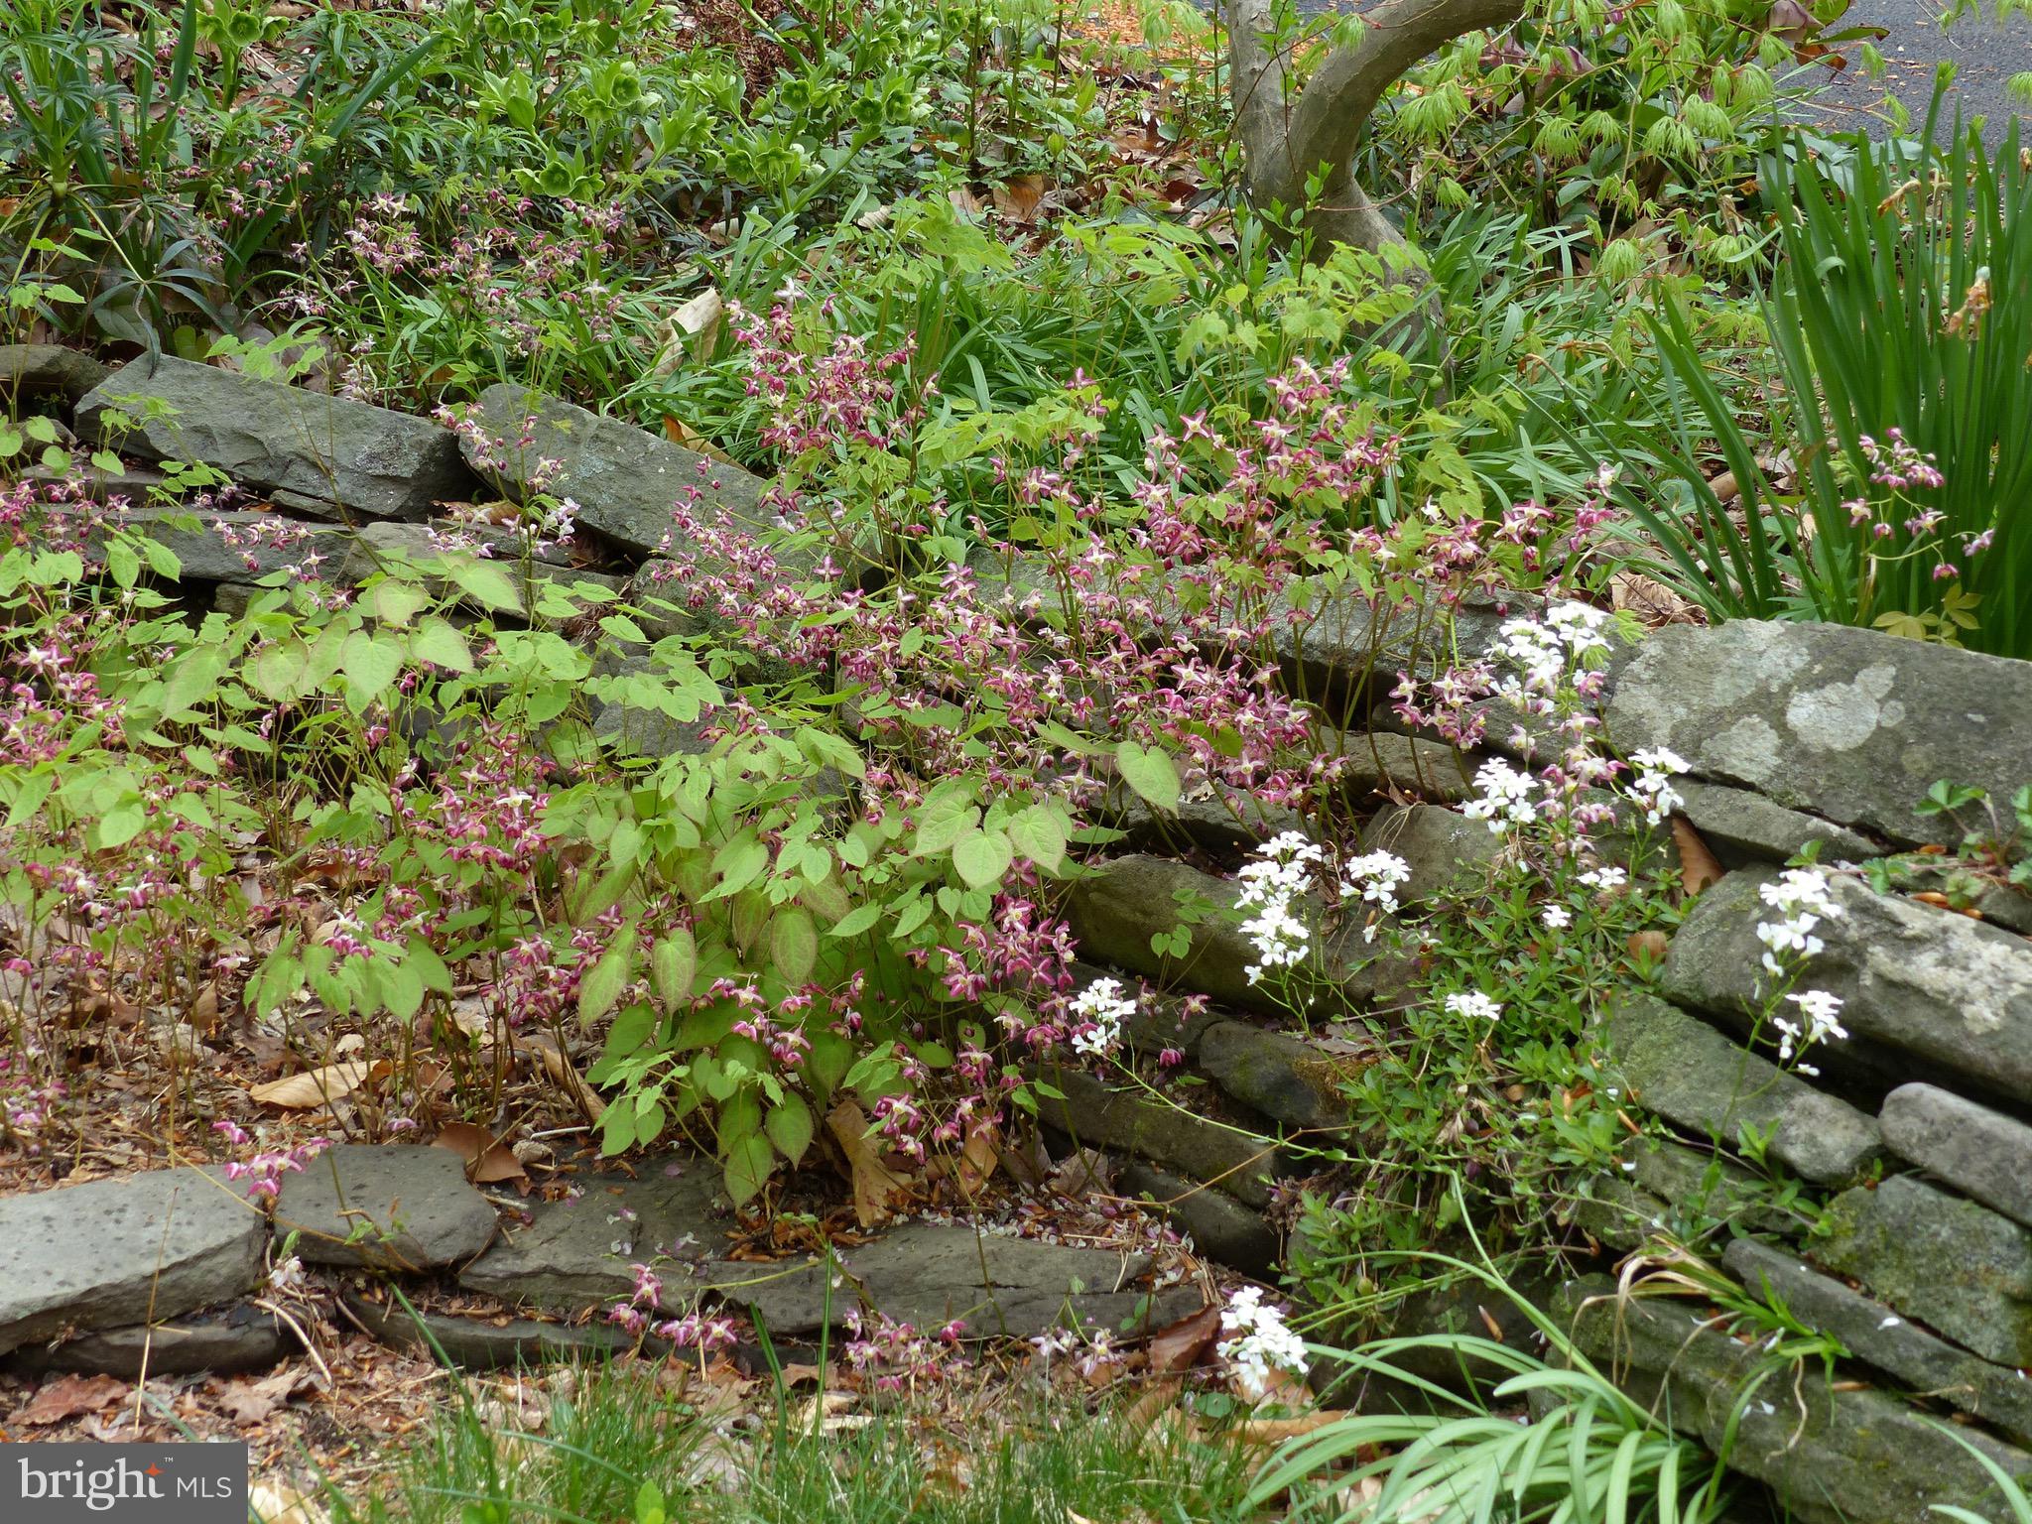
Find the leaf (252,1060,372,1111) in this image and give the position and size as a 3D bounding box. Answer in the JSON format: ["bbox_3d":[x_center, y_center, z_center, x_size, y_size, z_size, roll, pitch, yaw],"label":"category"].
[{"bbox_3d":[-0.597,0.273,2.930,0.100,0.020,0.050,-3,32,-9],"label":"leaf"}]

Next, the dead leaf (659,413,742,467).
[{"bbox_3d":[-0.320,-0.325,3.520,0.080,0.025,0.040,11,48,28],"label":"dead leaf"}]

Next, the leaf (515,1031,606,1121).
[{"bbox_3d":[-0.349,0.241,2.647,0.041,0.046,0.088,-21,30,-41],"label":"leaf"}]

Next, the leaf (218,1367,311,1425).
[{"bbox_3d":[-0.523,0.441,2.410,0.062,0.018,0.046,-6,23,-14],"label":"leaf"}]

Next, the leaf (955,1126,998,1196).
[{"bbox_3d":[-0.029,0.290,2.513,0.033,0.051,0.031,0,22,0],"label":"leaf"}]

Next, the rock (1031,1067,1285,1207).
[{"bbox_3d":[0.134,0.296,2.880,0.245,0.055,0.100,16,25,37],"label":"rock"}]

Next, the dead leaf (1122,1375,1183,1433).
[{"bbox_3d":[0.094,0.444,2.400,0.041,0.027,0.037,-8,23,-18],"label":"dead leaf"}]

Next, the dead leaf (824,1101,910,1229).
[{"bbox_3d":[-0.118,0.324,2.790,0.065,0.100,0.030,0,-10,0],"label":"dead leaf"}]

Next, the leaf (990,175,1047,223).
[{"bbox_3d":[0.003,-0.682,4.200,0.070,0.025,0.060,0,60,0],"label":"leaf"}]

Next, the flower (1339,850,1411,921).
[{"bbox_3d":[0.296,0.101,2.850,0.057,0.045,0.050,0,40,0],"label":"flower"}]

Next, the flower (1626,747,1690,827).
[{"bbox_3d":[0.424,0.015,2.287,0.043,0.051,0.041,0,22,0],"label":"flower"}]

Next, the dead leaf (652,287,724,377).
[{"bbox_3d":[-0.348,-0.458,3.680,0.070,0.095,0.030,7,-14,19],"label":"dead leaf"}]

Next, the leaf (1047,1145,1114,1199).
[{"bbox_3d":[0.051,0.333,2.810,0.055,0.050,0.020,3,-20,9],"label":"leaf"}]

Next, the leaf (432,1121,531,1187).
[{"bbox_3d":[-0.436,0.320,2.820,0.082,0.025,0.055,0,45,0],"label":"leaf"}]

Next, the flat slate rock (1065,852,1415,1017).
[{"bbox_3d":[0.172,0.124,2.585,0.268,0.074,0.134,17,28,37],"label":"flat slate rock"}]

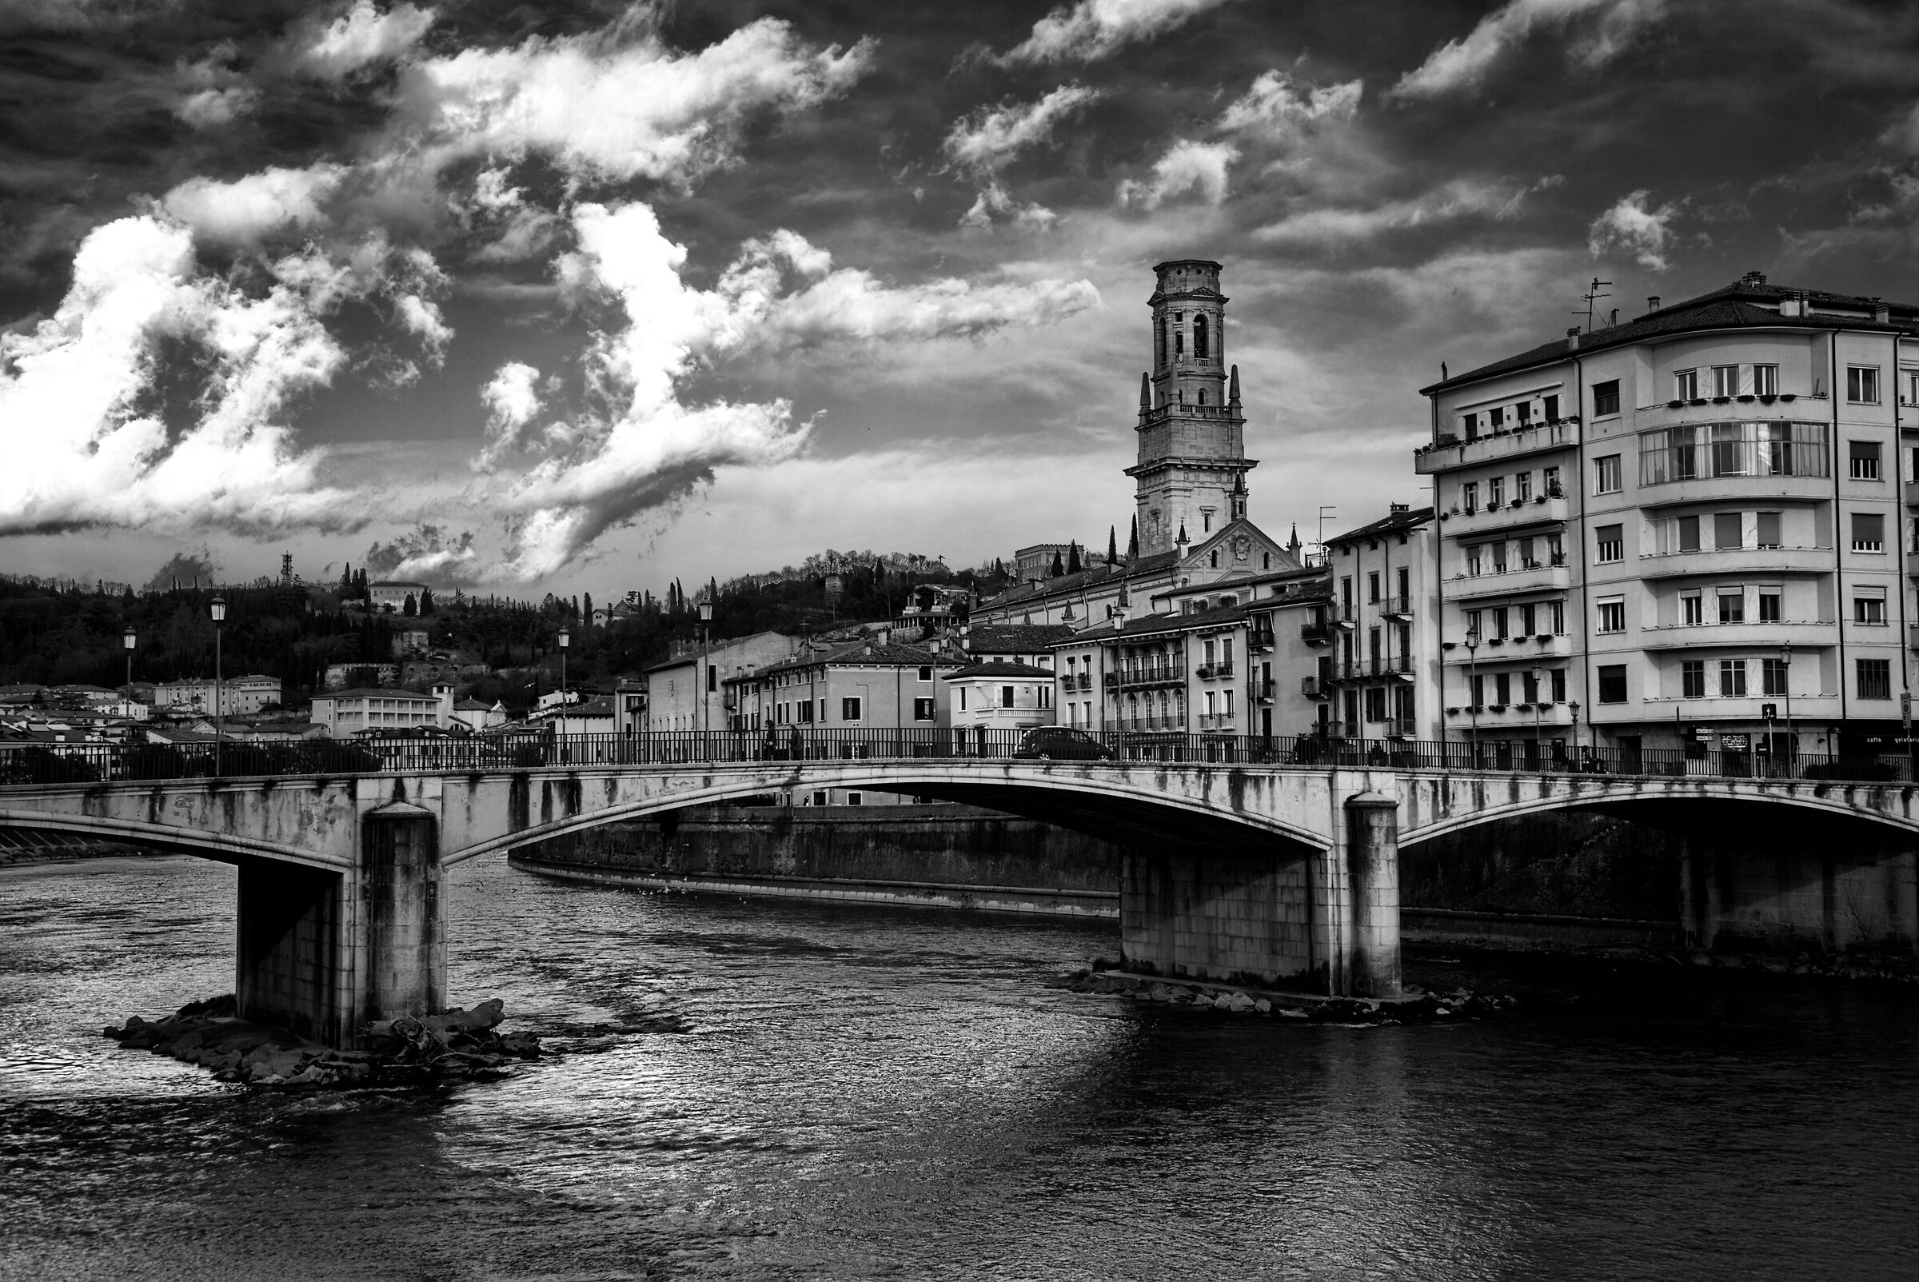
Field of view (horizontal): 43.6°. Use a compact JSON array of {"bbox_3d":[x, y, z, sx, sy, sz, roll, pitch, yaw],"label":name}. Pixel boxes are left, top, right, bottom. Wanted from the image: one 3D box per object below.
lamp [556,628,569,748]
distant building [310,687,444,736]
[{"bbox_3d":[-14.550,2.189,88.461,0.470,5.442,0.470,1,-4,-25],"label":"lamp"},{"bbox_3d":[-147.033,19.365,606.539,21.500,14.276,25.000,3,-5,-45],"label":"distant building"}]

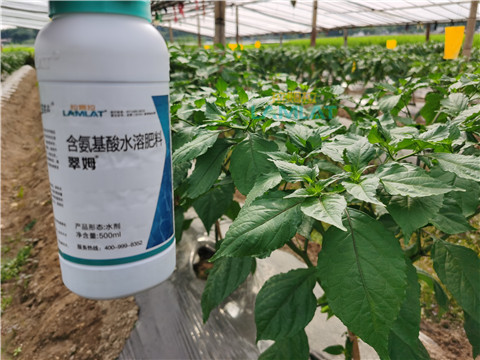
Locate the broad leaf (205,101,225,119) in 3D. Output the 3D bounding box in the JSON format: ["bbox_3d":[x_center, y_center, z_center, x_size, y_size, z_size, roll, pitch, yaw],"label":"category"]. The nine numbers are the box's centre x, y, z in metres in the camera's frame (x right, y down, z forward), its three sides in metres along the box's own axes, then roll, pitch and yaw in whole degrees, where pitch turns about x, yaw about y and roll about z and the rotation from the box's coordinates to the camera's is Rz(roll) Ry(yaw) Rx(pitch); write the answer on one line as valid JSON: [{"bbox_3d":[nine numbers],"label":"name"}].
[{"bbox_3d":[-0.044,-0.122,0.650,0.042,0.012,0.026,40,63,16],"label":"broad leaf"}]

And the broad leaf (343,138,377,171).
[{"bbox_3d":[0.169,-0.035,0.530,0.046,0.014,0.056,7,52,10],"label":"broad leaf"}]

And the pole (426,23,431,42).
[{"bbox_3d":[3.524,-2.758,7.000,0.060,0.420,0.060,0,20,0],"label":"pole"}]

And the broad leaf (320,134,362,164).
[{"bbox_3d":[0.154,-0.048,0.570,0.066,0.014,0.050,-18,41,-23],"label":"broad leaf"}]

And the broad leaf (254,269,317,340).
[{"bbox_3d":[0.058,0.156,0.470,0.064,0.106,0.018,35,-9,17],"label":"broad leaf"}]

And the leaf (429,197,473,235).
[{"bbox_3d":[0.295,0.049,0.520,0.066,0.016,0.045,40,67,21],"label":"leaf"}]

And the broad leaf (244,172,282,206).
[{"bbox_3d":[0.030,0.012,0.480,0.060,0.014,0.034,-30,49,-30],"label":"broad leaf"}]

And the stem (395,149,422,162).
[{"bbox_3d":[0.261,-0.038,0.580,0.046,0.007,0.007,-26,5,-9],"label":"stem"}]

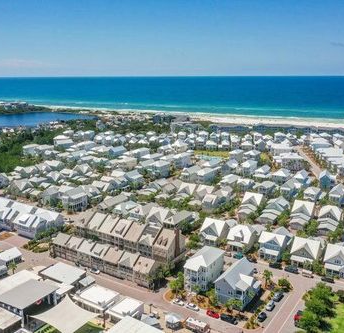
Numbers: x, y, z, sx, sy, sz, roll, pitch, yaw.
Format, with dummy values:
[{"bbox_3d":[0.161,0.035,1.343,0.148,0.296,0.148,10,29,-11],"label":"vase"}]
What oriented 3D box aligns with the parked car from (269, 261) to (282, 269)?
[{"bbox_3d":[46.832,45.023,175.080,5.200,1.720,1.920,8,15,30],"label":"parked car"}]

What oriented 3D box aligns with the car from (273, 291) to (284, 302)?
[{"bbox_3d":[41.485,50.692,151.145,1.900,1.700,4.900,9,16,34],"label":"car"}]

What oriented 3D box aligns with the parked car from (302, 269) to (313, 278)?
[{"bbox_3d":[57.140,45.230,163.080,4.600,1.800,1.900,7,15,29],"label":"parked car"}]

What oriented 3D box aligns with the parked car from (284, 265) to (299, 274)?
[{"bbox_3d":[51.420,44.410,166.560,5.500,1.850,2.000,7,15,29],"label":"parked car"}]

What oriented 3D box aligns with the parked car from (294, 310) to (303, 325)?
[{"bbox_3d":[45.327,53.524,139.070,1.900,1.700,4.700,9,16,34],"label":"parked car"}]

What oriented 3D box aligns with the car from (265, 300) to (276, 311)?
[{"bbox_3d":[36.973,52.076,145.555,1.850,1.600,4.500,9,16,34],"label":"car"}]

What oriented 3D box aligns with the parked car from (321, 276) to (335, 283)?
[{"bbox_3d":[63.620,46.390,158.470,4.900,1.600,1.930,7,15,29],"label":"parked car"}]

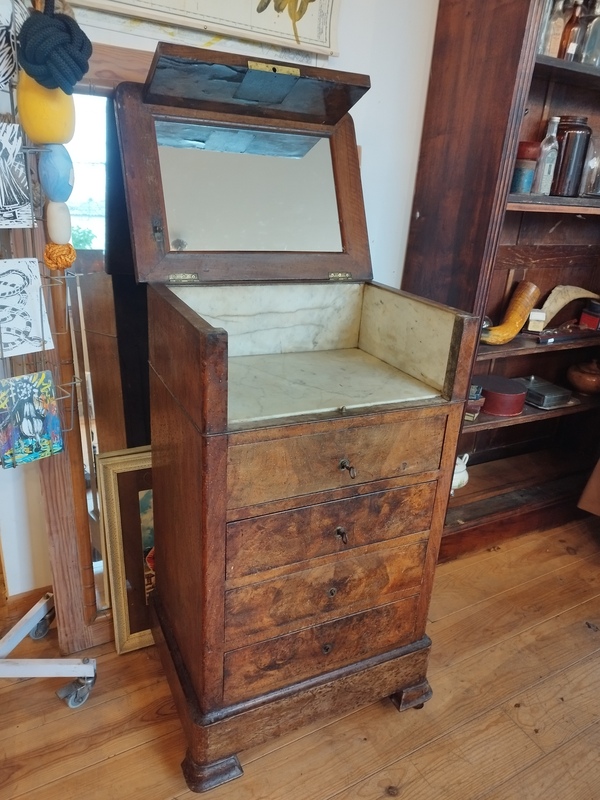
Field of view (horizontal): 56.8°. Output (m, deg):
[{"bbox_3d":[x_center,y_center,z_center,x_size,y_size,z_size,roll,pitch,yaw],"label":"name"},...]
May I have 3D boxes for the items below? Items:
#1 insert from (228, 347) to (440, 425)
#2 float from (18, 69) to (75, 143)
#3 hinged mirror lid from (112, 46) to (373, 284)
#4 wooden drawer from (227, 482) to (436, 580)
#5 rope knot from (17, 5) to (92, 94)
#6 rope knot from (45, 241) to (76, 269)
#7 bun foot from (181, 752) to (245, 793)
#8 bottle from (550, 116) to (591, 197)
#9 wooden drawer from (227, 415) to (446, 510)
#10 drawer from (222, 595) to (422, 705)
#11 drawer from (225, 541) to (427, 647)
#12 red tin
[{"bbox_3d":[0.009,-0.040,1.144,0.460,0.019,0.369,-6,22,-25],"label":"insert"},{"bbox_3d":[-0.411,-0.476,0.897,0.086,0.109,0.086,-6,22,-25],"label":"float"},{"bbox_3d":[-0.072,-0.489,1.208,0.578,0.430,0.187,-6,-2,-25],"label":"hinged mirror lid"},{"bbox_3d":[-0.004,0.182,1.222,0.454,0.119,0.375,-6,22,-25],"label":"wooden drawer"},{"bbox_3d":[-0.388,-0.552,0.877,0.112,0.115,0.112,-6,22,-25],"label":"rope knot"},{"bbox_3d":[-0.421,-0.254,0.976,0.051,0.049,0.051,-6,22,-25],"label":"rope knot"},{"bbox_3d":[-0.182,0.735,1.150,0.102,0.051,0.096,-6,22,-25],"label":"bun foot"},{"bbox_3d":[0.822,-0.743,1.713,0.119,0.229,0.119,-6,22,-25],"label":"bottle"},{"bbox_3d":[0.005,0.046,1.173,0.454,0.117,0.375,-6,22,-25],"label":"wooden drawer"},{"bbox_3d":[-0.021,0.450,1.318,0.454,0.120,0.375,-6,22,-25],"label":"drawer"},{"bbox_3d":[-0.013,0.316,1.270,0.454,0.117,0.375,-6,22,-25],"label":"drawer"},{"bbox_3d":[0.678,-0.015,1.911,0.188,0.080,0.188,3,20,-1],"label":"red tin"}]

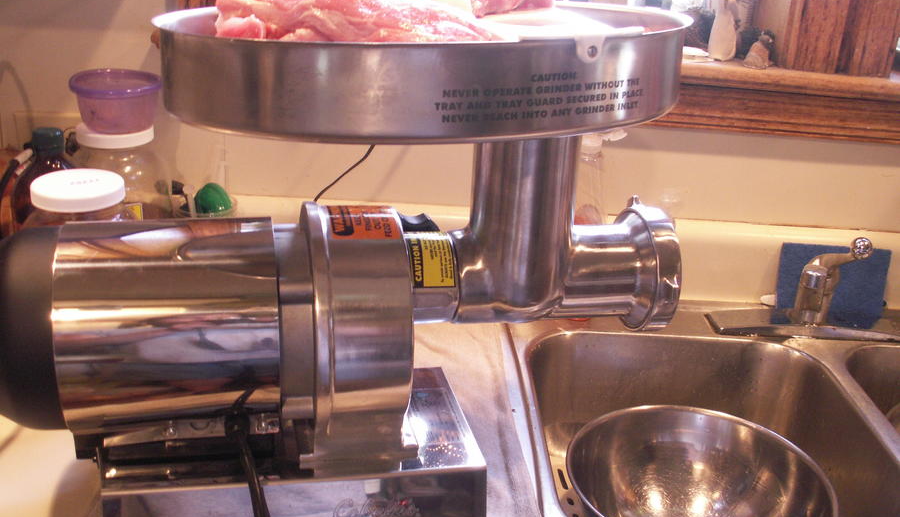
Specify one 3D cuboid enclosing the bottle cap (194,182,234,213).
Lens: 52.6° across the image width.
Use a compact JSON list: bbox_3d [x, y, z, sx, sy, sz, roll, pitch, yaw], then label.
[{"bbox_3d":[-0.252,-0.064,0.970,0.039,0.037,0.039,3,22,-2],"label":"bottle cap"}]

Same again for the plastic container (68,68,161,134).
[{"bbox_3d":[-0.381,-0.177,1.030,0.097,0.055,0.097,3,22,-2],"label":"plastic container"}]

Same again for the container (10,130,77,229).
[{"bbox_3d":[-0.435,-0.037,1.008,0.087,0.213,0.087,4,21,0],"label":"container"}]

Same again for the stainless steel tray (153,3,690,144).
[{"bbox_3d":[-0.007,-0.141,0.646,0.384,0.059,0.230,-4,23,-16],"label":"stainless steel tray"}]

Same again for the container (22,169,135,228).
[{"bbox_3d":[-0.358,0.021,0.896,0.110,0.195,0.110,3,22,-2],"label":"container"}]

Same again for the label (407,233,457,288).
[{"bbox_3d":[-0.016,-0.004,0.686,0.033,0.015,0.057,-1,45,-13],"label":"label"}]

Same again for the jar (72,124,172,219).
[{"bbox_3d":[-0.390,-0.058,1.077,0.117,0.203,0.117,3,22,-2],"label":"jar"}]

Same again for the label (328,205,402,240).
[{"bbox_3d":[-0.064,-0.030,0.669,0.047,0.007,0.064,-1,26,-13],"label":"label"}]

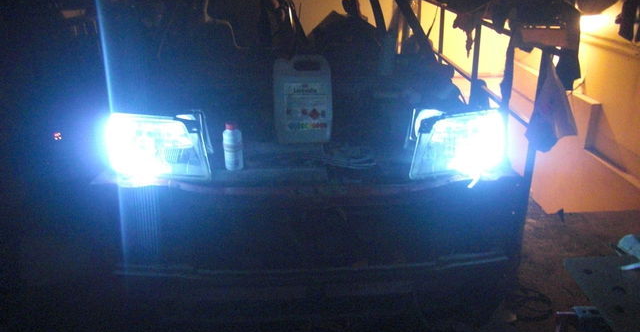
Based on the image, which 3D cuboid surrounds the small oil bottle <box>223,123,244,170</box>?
[{"bbox_3d":[-0.275,-0.062,1.650,0.062,0.152,0.062,-1,20,-3],"label":"small oil bottle"}]

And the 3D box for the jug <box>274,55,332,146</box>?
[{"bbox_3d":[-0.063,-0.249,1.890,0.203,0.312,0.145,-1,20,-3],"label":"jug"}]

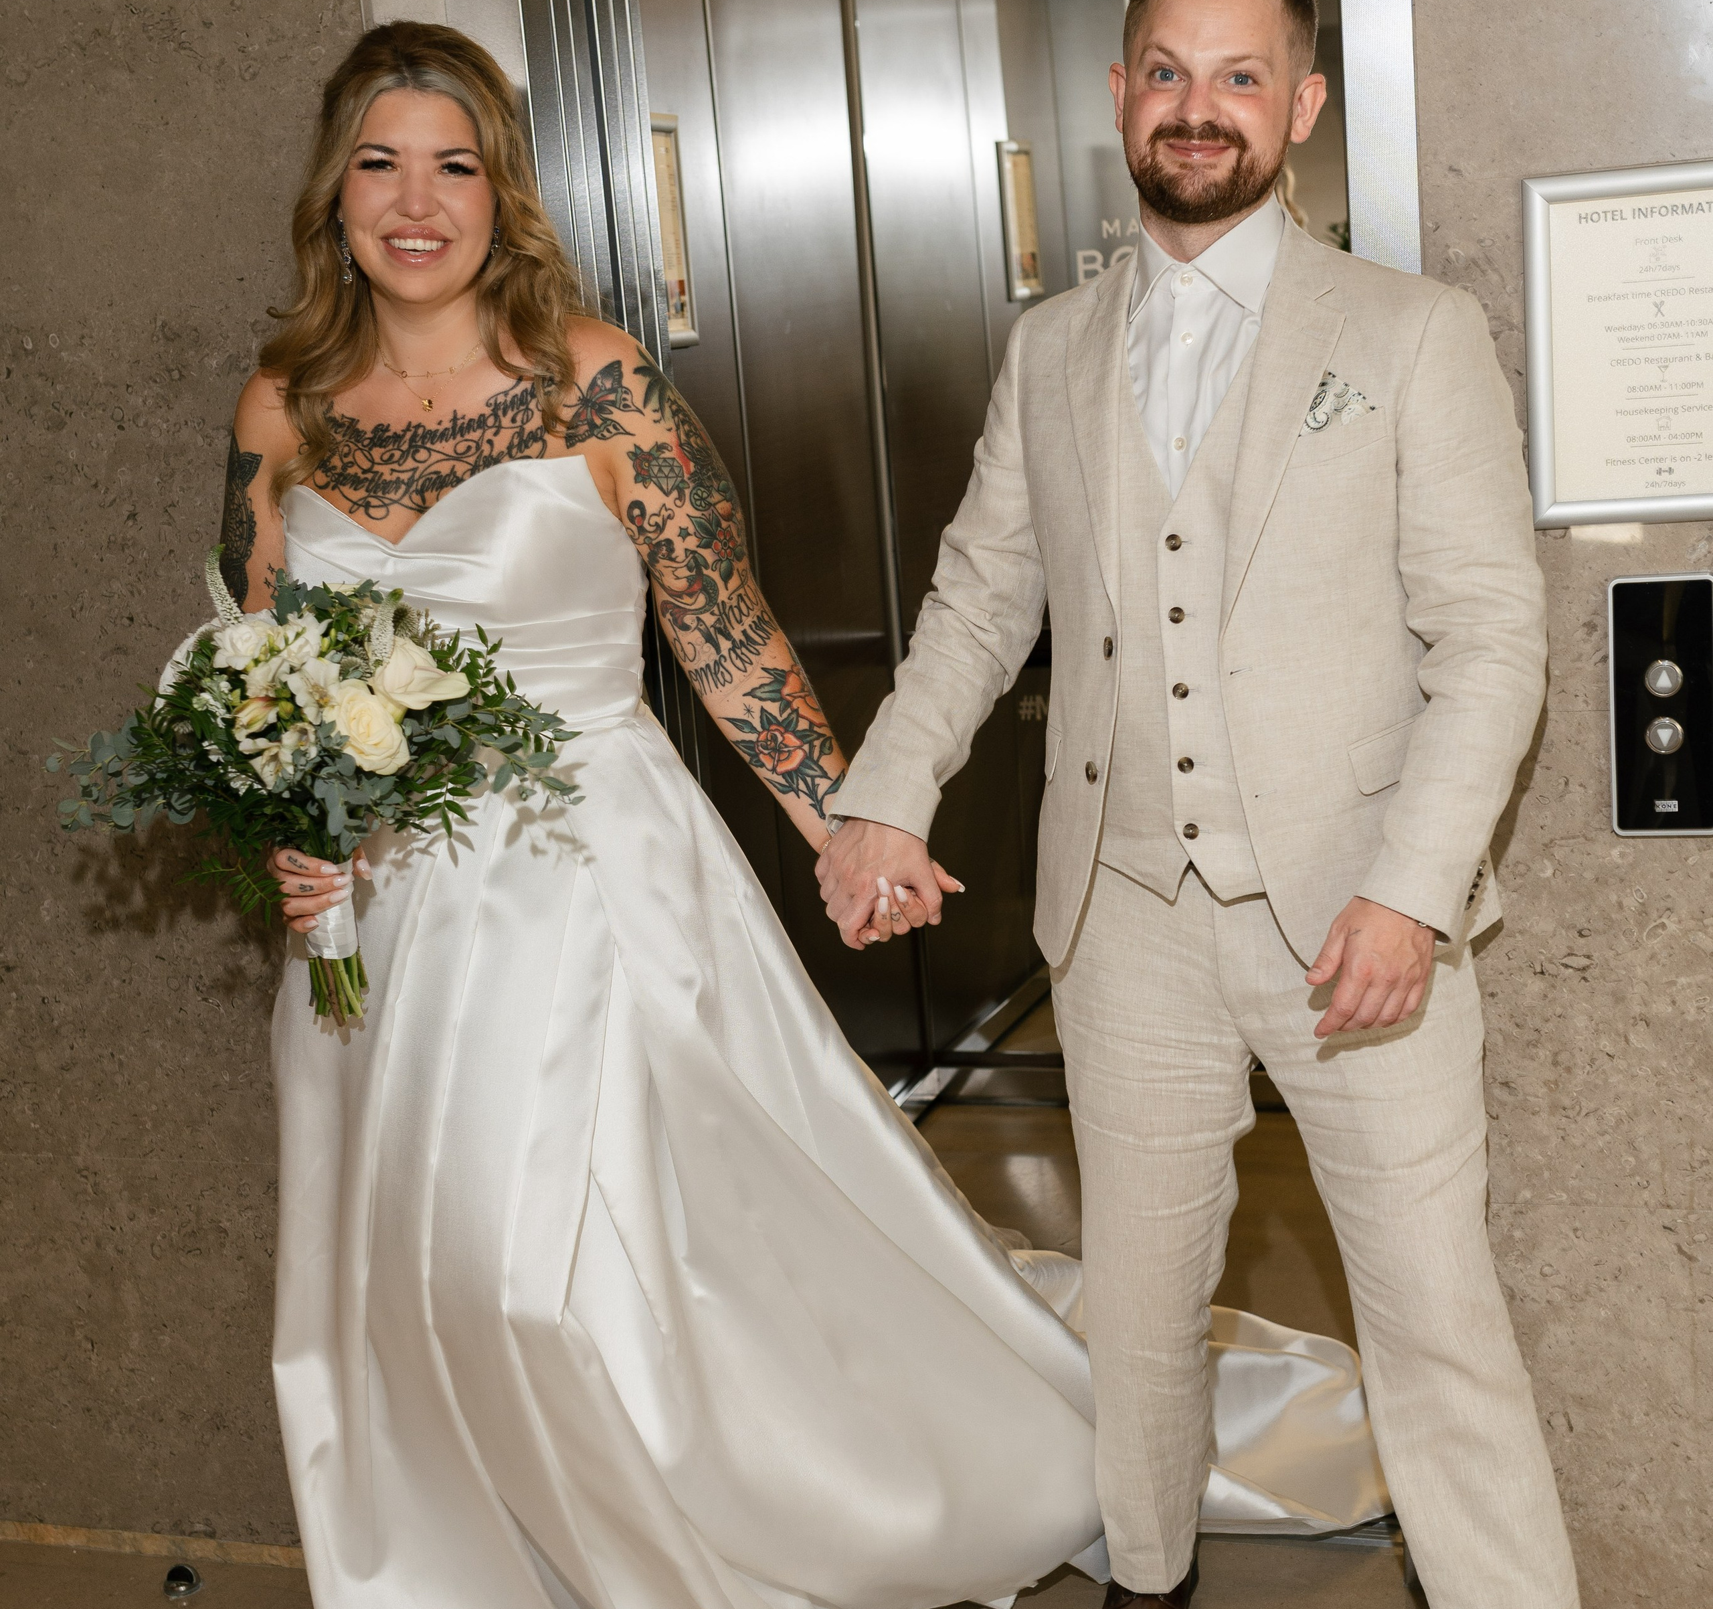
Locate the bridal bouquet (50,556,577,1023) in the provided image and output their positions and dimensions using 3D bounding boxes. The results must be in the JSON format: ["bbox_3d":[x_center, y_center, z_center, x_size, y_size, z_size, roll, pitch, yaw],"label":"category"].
[{"bbox_3d":[-0.497,-0.010,2.299,0.480,0.430,0.340,-4,9,3],"label":"bridal bouquet"}]

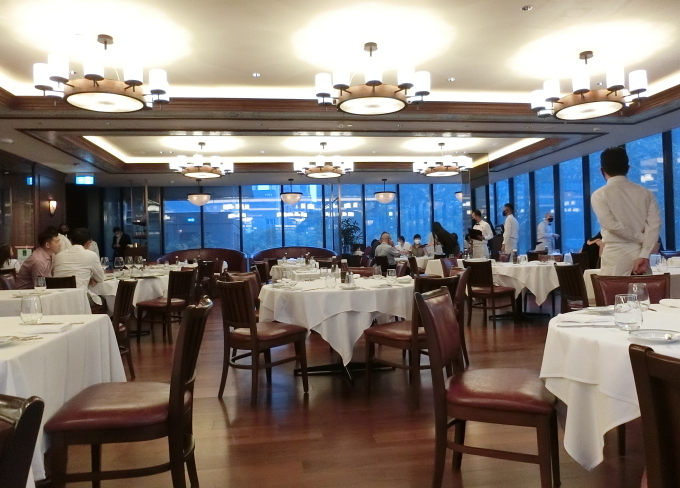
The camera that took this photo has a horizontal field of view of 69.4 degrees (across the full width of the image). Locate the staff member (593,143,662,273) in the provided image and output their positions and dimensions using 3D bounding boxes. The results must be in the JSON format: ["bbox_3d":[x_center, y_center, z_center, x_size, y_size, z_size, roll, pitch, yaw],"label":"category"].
[{"bbox_3d":[1.923,0.211,3.279,0.500,1.720,0.360,-2,-1,21],"label":"staff member"}]

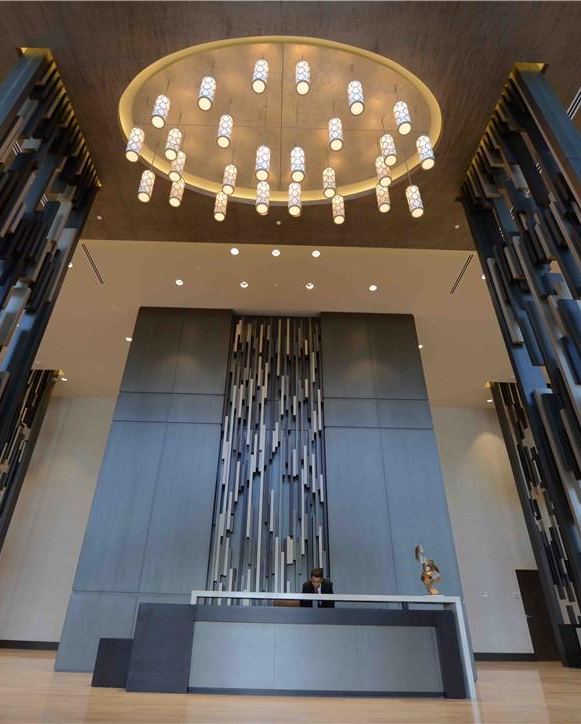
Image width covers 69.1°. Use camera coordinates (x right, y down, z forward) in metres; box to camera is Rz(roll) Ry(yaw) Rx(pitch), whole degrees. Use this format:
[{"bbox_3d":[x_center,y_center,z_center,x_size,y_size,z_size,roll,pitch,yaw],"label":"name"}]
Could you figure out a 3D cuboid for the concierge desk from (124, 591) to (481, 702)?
[{"bbox_3d":[0.097,3.773,5.725,4.270,1.080,0.900,1,-31,0],"label":"concierge desk"}]

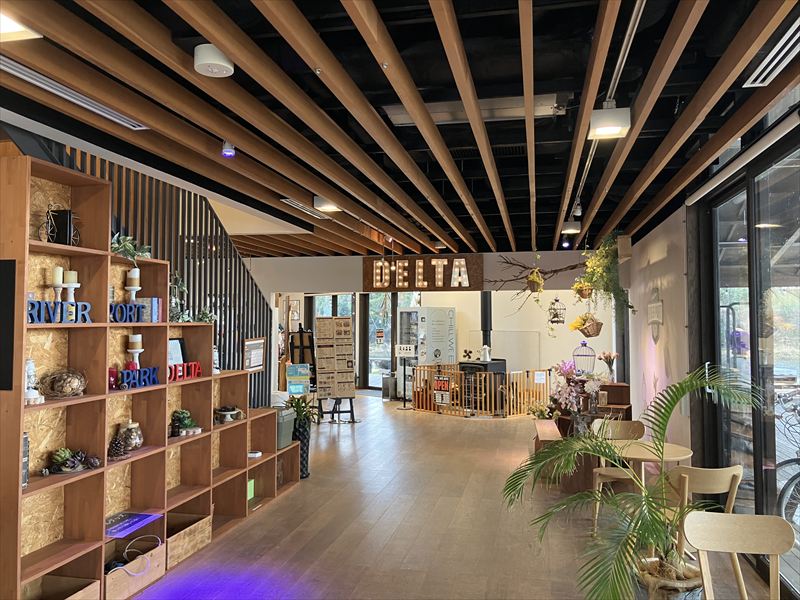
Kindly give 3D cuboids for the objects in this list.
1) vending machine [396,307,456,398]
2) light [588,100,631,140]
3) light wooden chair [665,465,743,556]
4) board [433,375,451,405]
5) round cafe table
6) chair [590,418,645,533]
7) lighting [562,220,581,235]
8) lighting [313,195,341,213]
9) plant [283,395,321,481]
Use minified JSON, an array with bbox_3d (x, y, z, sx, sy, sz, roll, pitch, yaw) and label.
[{"bbox_3d":[0.532,1.068,12.940,0.790,1.830,0.850,2,-3,-43],"label":"vending machine"},{"bbox_3d":[1.216,-1.037,3.761,0.217,0.145,0.215,0,-2,12],"label":"light"},{"bbox_3d":[1.667,1.289,3.693,0.440,0.760,0.490,0,-2,2],"label":"light wooden chair"},{"bbox_3d":[0.702,1.505,10.820,0.340,0.480,0.030,-2,-3,44],"label":"board"},{"bbox_3d":[1.546,1.325,4.178,0.610,0.720,0.610,0,-2,0],"label":"round cafe table"},{"bbox_3d":[1.669,1.331,4.898,0.440,0.760,0.510,0,-2,14],"label":"chair"},{"bbox_3d":[2.066,-0.880,7.776,0.217,0.125,0.217,0,-2,12],"label":"lighting"},{"bbox_3d":[-0.700,-0.941,6.316,0.220,0.120,0.220,0,-2,12],"label":"lighting"},{"bbox_3d":[-0.943,1.342,6.384,0.340,0.820,0.340,0,-2,0],"label":"plant"}]

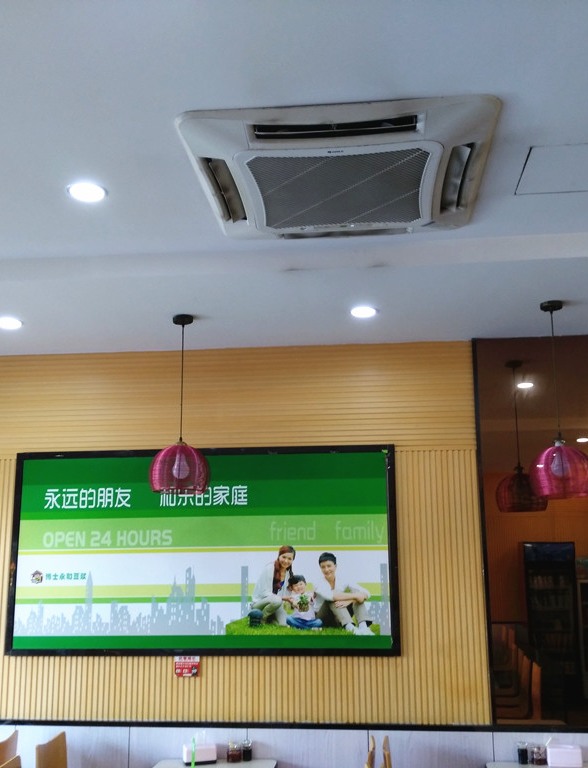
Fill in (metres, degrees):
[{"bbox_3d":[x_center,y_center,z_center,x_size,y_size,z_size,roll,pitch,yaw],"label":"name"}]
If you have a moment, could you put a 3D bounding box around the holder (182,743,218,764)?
[{"bbox_3d":[-0.470,1.857,4.152,0.152,0.082,0.095,2,-11,-14],"label":"holder"}]

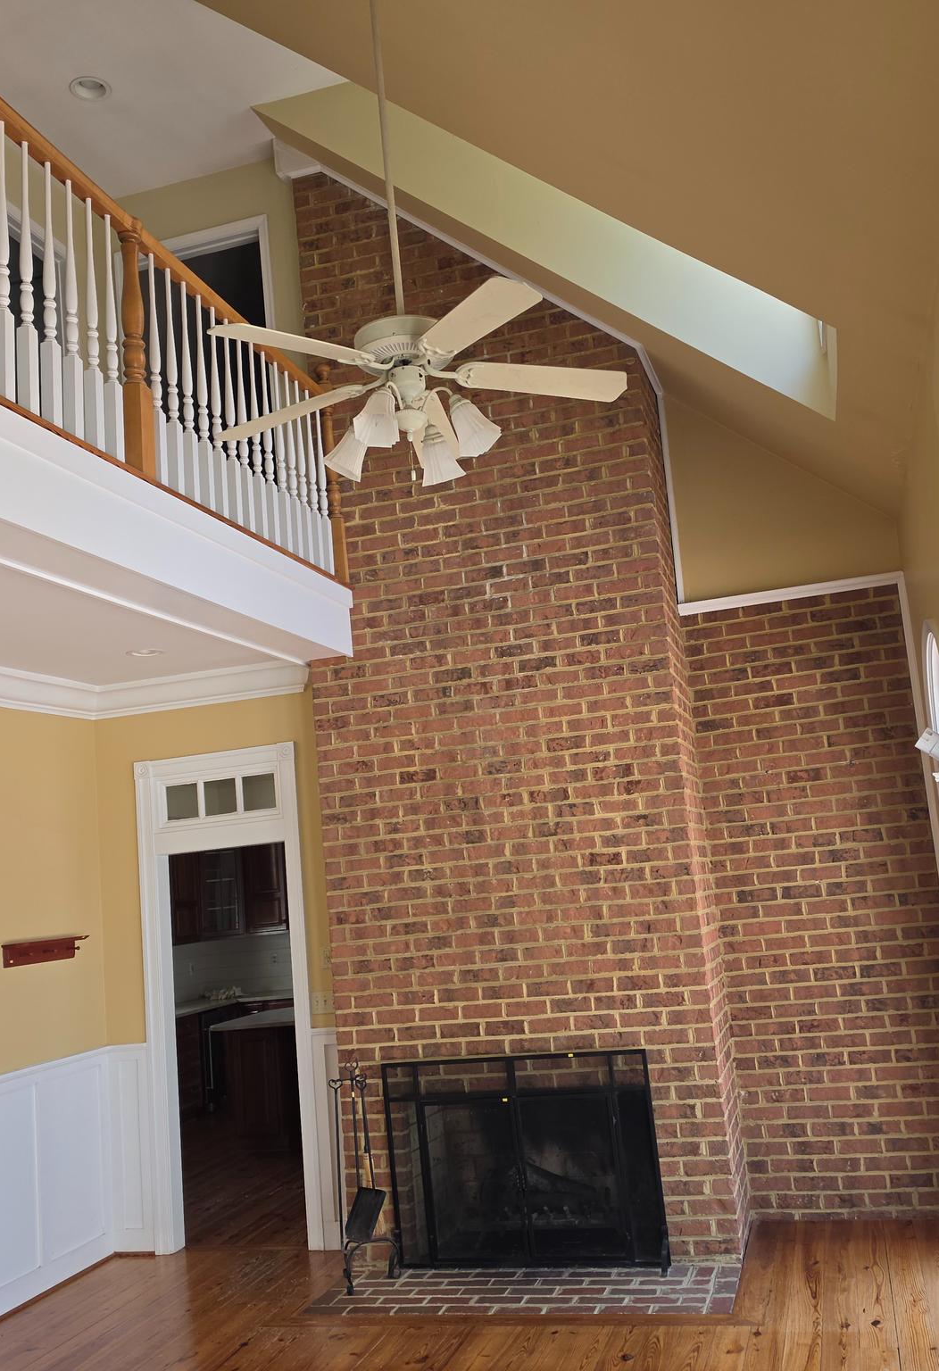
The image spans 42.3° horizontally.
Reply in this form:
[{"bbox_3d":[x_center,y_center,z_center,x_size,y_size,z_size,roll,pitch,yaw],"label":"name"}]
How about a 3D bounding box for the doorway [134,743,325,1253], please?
[{"bbox_3d":[-1.261,1.624,6.398,0.947,2.549,0.137,-7,-9,15],"label":"doorway"}]

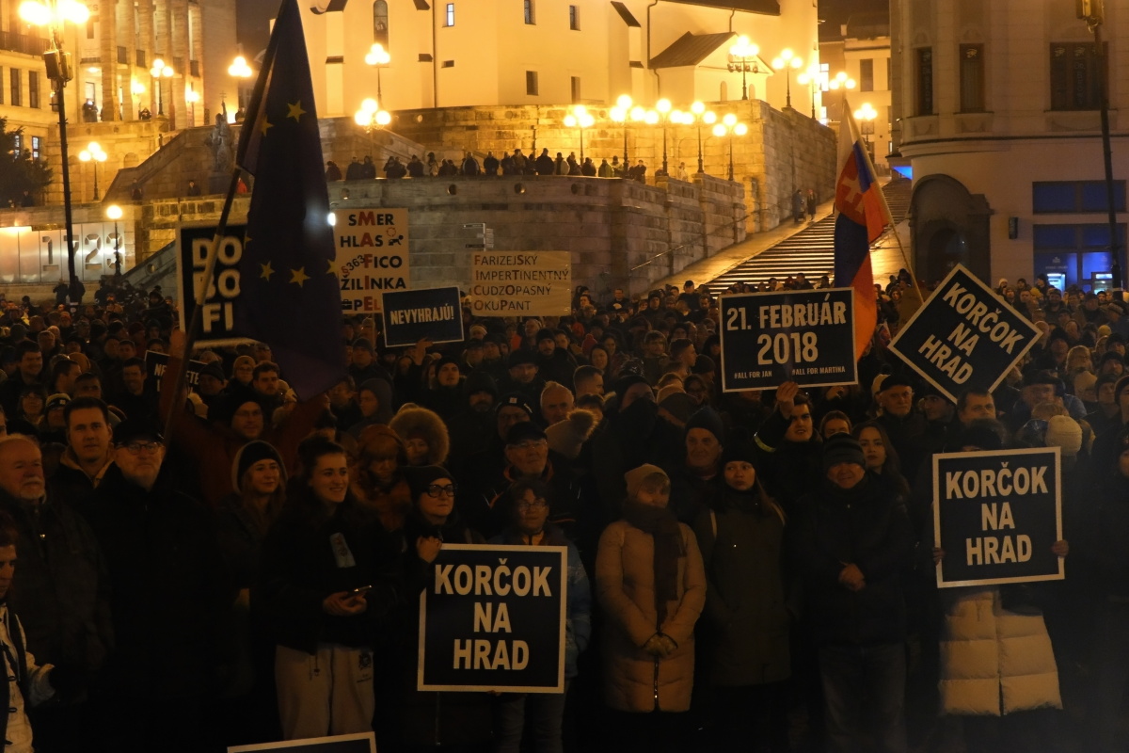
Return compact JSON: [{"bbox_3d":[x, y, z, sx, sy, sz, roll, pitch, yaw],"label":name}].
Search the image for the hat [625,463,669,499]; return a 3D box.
[{"bbox_3d":[0.394,0.502,10.950,0.200,0.180,0.220,-1,3,0],"label":"hat"}]

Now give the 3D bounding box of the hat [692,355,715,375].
[{"bbox_3d":[1.137,-0.096,18.700,0.220,0.165,0.200,-1,3,0],"label":"hat"}]

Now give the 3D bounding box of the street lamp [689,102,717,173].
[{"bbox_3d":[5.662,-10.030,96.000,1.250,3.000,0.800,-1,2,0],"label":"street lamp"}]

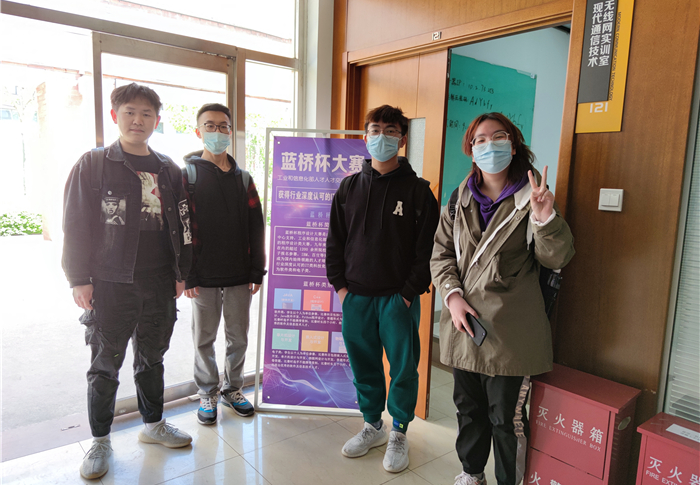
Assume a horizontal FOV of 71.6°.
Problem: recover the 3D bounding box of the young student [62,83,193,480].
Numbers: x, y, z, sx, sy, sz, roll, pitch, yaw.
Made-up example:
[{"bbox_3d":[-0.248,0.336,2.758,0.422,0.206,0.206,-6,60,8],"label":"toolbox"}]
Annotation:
[{"bbox_3d":[-1.063,0.164,2.395,0.600,1.790,0.420,-4,8,-38],"label":"young student"}]

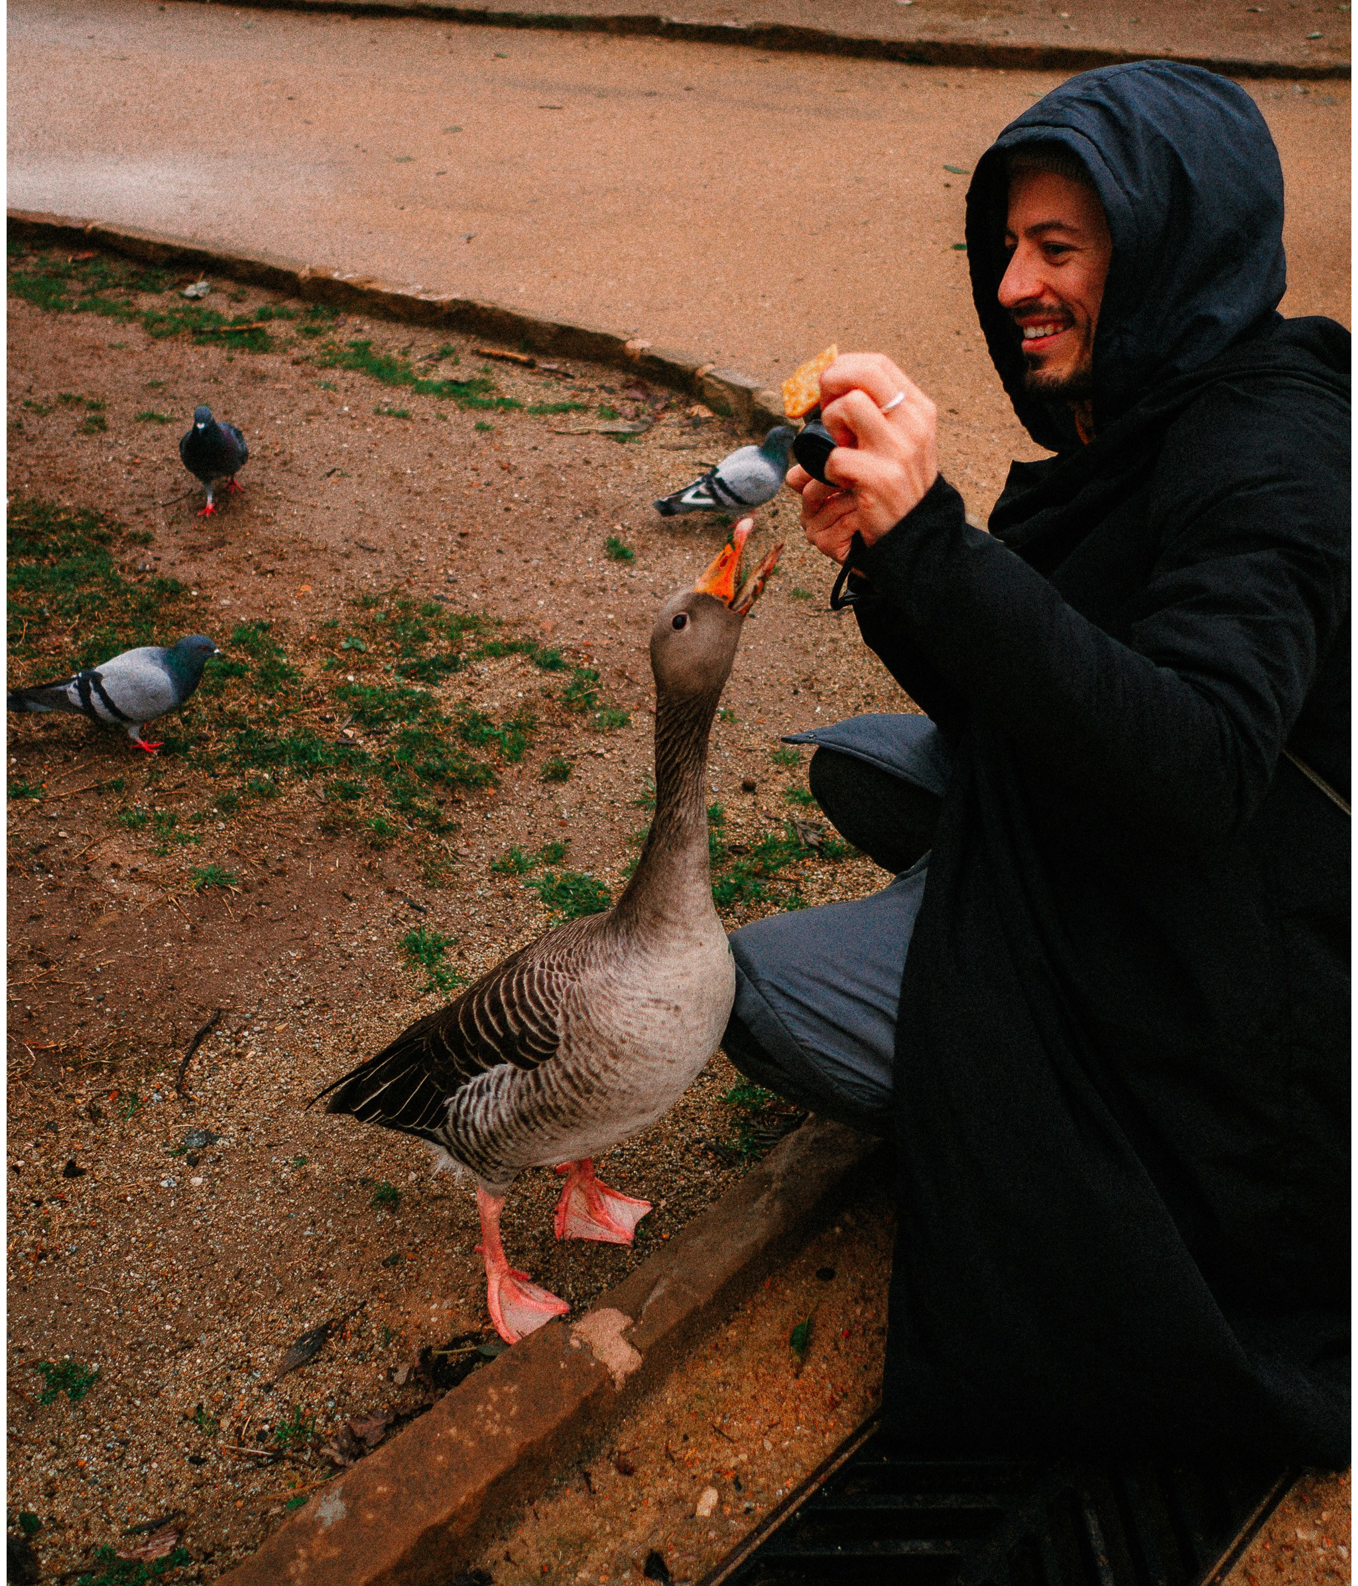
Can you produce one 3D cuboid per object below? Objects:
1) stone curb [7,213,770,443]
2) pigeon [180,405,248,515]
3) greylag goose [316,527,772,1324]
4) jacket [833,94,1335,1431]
[{"bbox_3d":[-1.089,-1.493,4.503,3.400,0.090,0.180,23,39,32],"label":"stone curb"},{"bbox_3d":[-0.948,-0.731,3.136,0.135,0.238,0.300,0,32,0],"label":"pigeon"},{"bbox_3d":[-0.133,0.126,1.280,0.430,0.755,0.210,4,32,7],"label":"greylag goose"},{"bbox_3d":[0.415,-0.044,1.364,0.530,1.080,0.620,-6,33,-10],"label":"jacket"}]

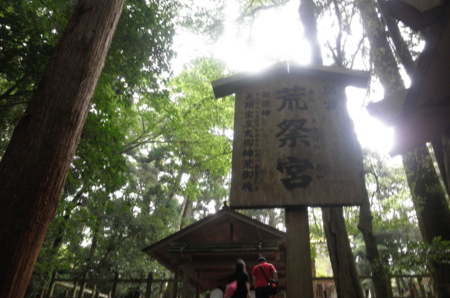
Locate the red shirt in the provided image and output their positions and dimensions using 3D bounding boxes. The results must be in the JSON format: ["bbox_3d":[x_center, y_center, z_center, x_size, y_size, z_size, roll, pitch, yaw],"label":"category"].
[{"bbox_3d":[0.916,2.935,8.450,0.530,0.600,0.290,3,-27,-1],"label":"red shirt"}]

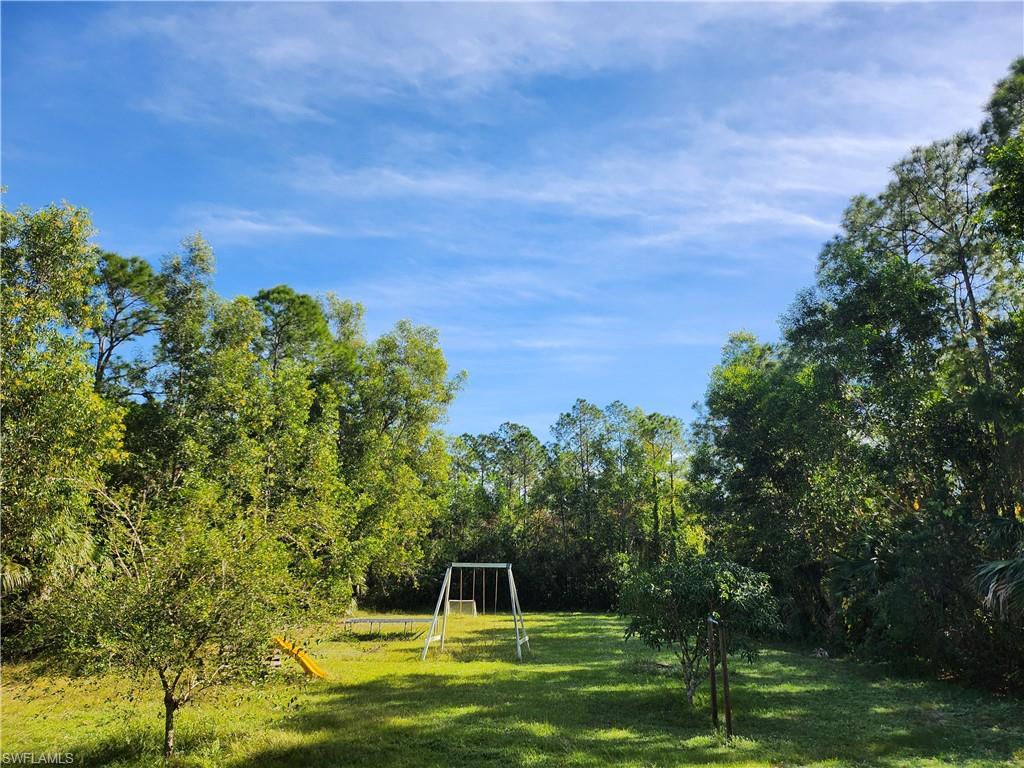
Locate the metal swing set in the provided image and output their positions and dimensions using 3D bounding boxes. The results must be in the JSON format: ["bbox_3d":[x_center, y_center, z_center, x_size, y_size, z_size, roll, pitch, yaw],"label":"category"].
[{"bbox_3d":[-0.990,7.203,22.687,3.050,2.870,2.200,-2,-17,8],"label":"metal swing set"}]

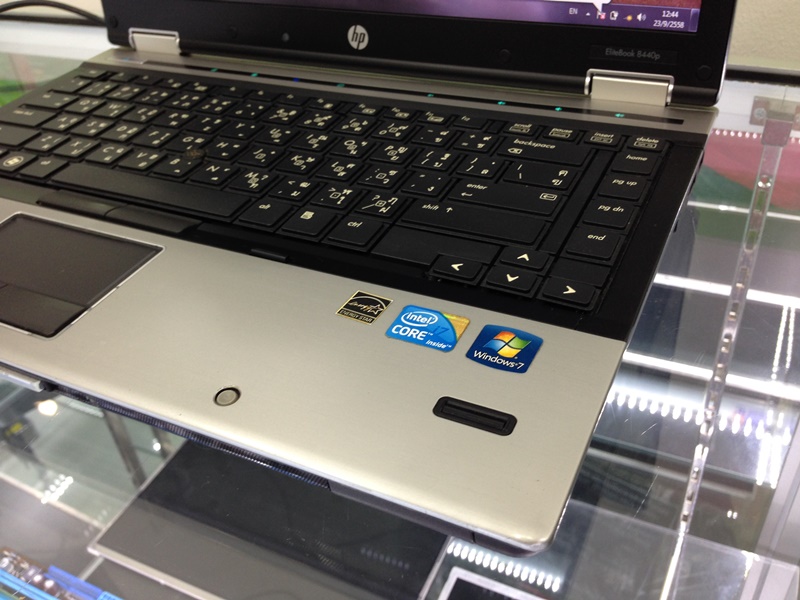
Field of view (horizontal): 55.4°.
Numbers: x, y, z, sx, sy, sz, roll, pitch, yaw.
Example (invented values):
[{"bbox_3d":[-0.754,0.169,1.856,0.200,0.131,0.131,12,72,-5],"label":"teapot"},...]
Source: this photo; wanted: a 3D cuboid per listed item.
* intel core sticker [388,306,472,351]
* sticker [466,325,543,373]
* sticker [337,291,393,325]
[{"bbox_3d":[0.008,0.008,0.220,0.021,0.001,0.016,11,40,21],"label":"intel core sticker"},{"bbox_3d":[0.029,0.013,0.211,0.018,0.001,0.017,14,41,24],"label":"sticker"},{"bbox_3d":[-0.011,0.002,0.231,0.013,0.001,0.013,16,42,26],"label":"sticker"}]

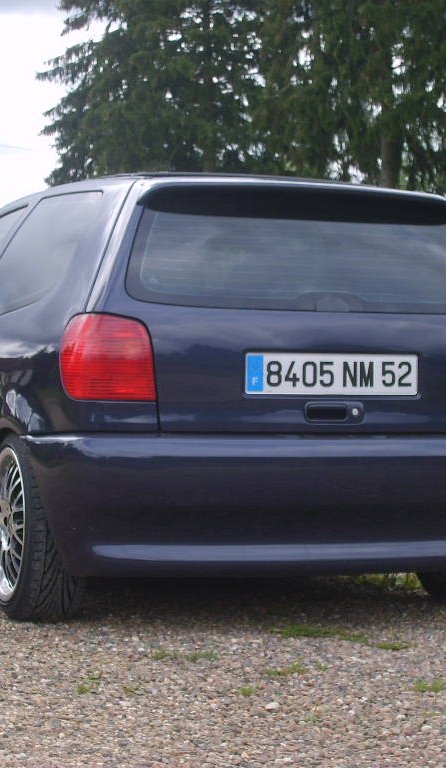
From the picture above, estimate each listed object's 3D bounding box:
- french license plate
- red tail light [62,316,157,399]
[{"bbox_3d":[0.307,-0.026,5.006,0.520,0.110,0.015,1,-2,-20],"label":"french license plate"},{"bbox_3d":[-0.310,-0.072,4.873,0.240,0.240,0.180,1,1,-20],"label":"red tail light"}]

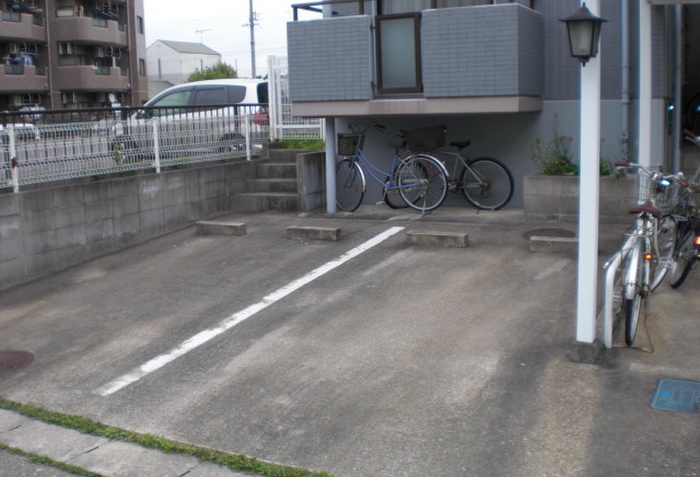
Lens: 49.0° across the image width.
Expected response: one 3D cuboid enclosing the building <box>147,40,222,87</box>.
[{"bbox_3d":[-16.708,-15.616,76.463,5.400,7.777,6.400,4,11,28],"label":"building"}]

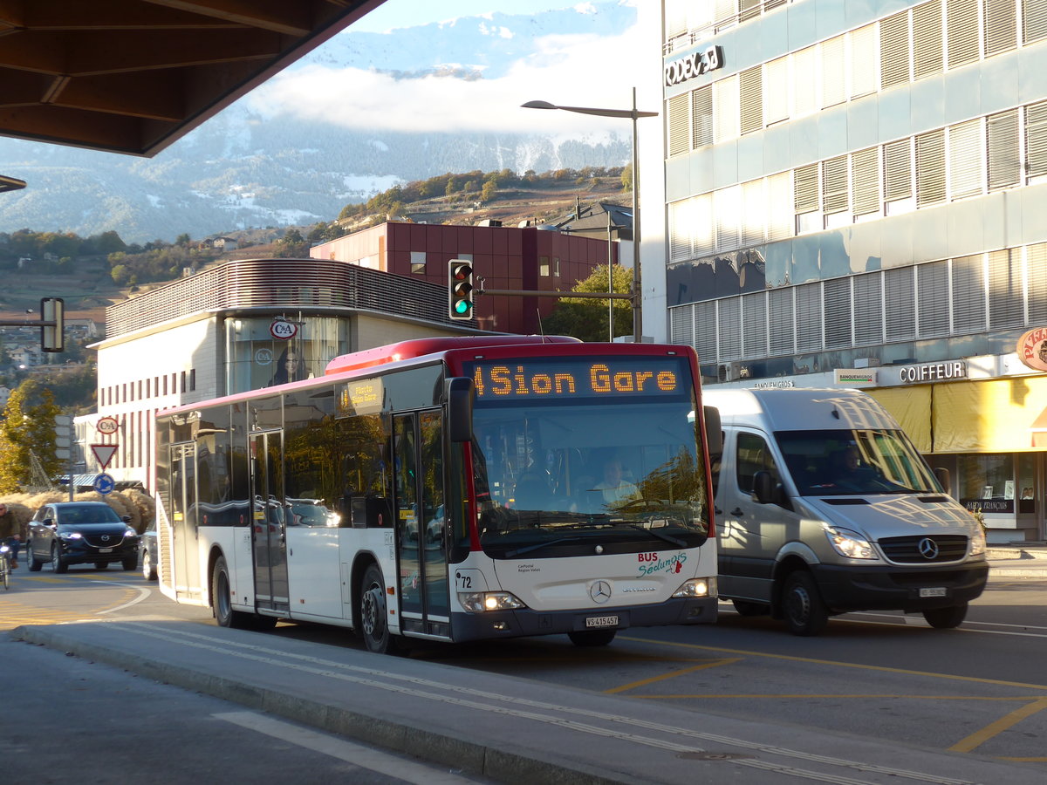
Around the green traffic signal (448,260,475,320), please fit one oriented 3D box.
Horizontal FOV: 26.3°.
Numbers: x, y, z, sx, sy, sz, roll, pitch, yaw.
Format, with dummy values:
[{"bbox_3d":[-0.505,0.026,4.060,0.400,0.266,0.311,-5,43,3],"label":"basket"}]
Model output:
[{"bbox_3d":[-1.331,-2.212,48.300,0.560,1.300,0.420,1,-3,-25],"label":"green traffic signal"}]

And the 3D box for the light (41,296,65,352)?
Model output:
[{"bbox_3d":[-11.249,-1.610,53.500,0.560,1.300,0.420,1,-3,-22],"label":"light"}]

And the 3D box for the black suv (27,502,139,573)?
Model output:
[{"bbox_3d":[-10.675,3.466,53.960,1.950,1.710,5.050,1,-3,-24],"label":"black suv"}]

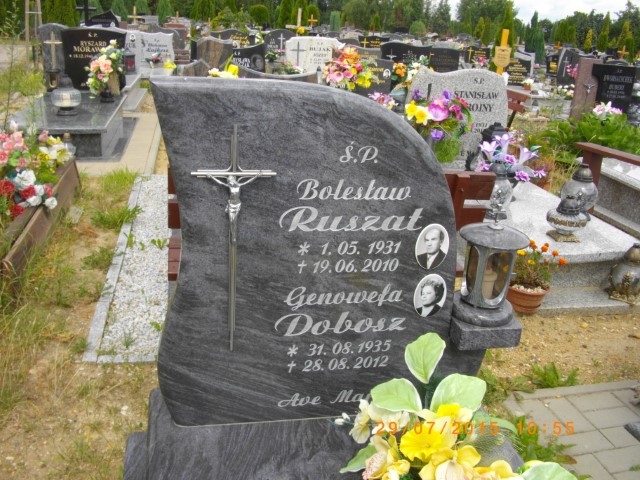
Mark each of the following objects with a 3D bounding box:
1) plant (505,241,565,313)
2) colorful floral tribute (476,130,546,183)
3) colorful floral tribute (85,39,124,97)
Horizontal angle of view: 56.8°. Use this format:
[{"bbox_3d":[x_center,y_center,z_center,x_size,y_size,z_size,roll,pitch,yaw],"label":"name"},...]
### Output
[{"bbox_3d":[1.056,0.160,2.924,0.270,0.325,0.280,-1,21,-10],"label":"plant"},{"bbox_3d":[1.339,-0.572,4.150,0.447,0.376,0.360,-1,21,-10],"label":"colorful floral tribute"},{"bbox_3d":[-2.473,-1.955,6.800,0.413,0.684,0.360,-1,21,-10],"label":"colorful floral tribute"}]

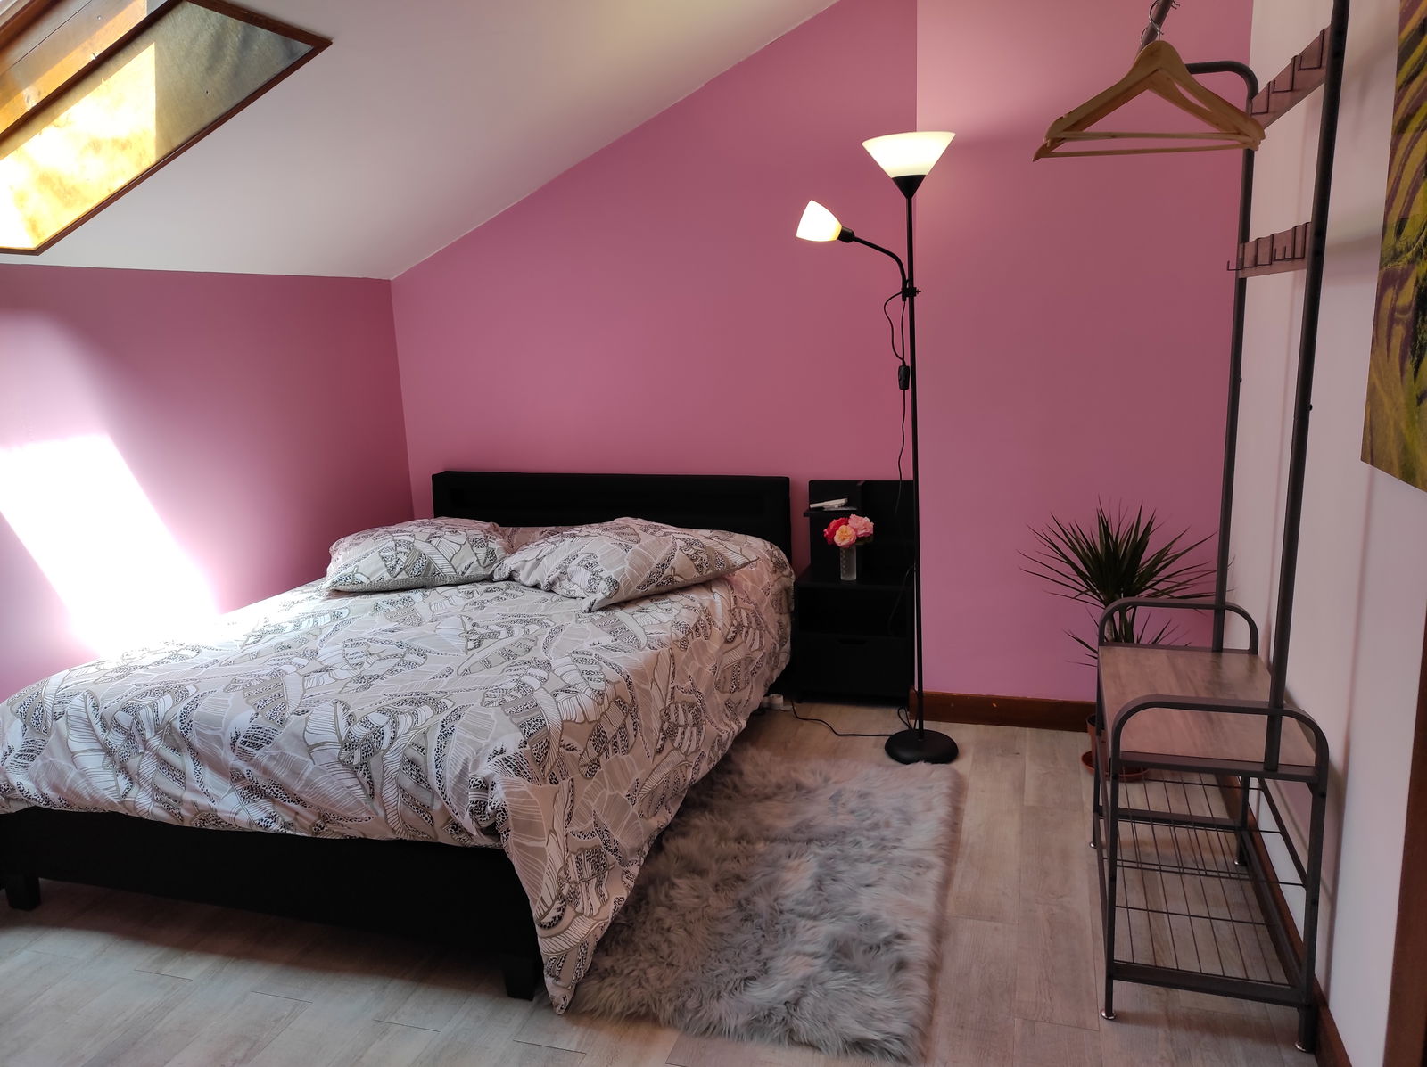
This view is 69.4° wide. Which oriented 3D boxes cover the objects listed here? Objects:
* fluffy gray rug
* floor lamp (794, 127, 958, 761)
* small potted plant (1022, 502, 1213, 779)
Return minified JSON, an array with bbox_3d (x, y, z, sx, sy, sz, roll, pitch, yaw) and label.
[{"bbox_3d":[0.219,0.800,2.561,0.697,0.060,1.244,1,13,18],"label":"fluffy gray rug"},{"bbox_3d":[0.494,-0.210,3.048,0.464,1.808,0.255,0,12,13],"label":"floor lamp"},{"bbox_3d":[1.161,0.303,2.950,0.522,0.786,0.488,1,13,18],"label":"small potted plant"}]

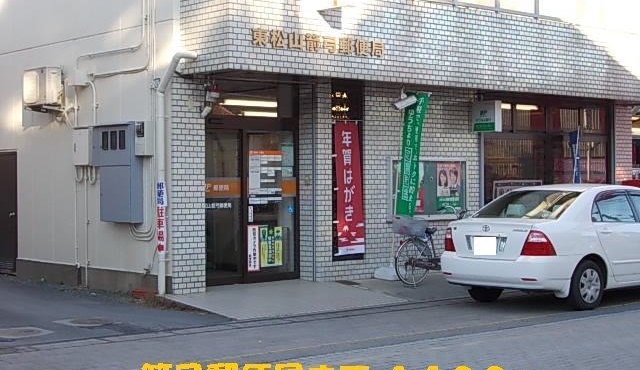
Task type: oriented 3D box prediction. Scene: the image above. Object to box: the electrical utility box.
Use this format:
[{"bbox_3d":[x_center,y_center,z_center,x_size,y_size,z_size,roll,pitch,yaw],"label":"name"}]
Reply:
[{"bbox_3d":[-2.558,-0.148,14.040,0.230,1.270,0.910,-1,0,-41],"label":"electrical utility box"}]

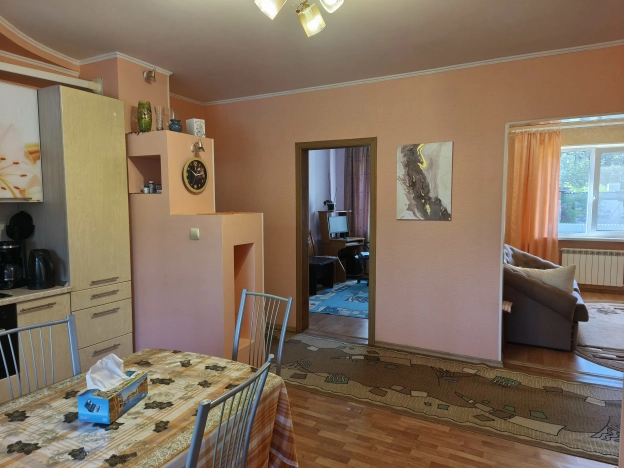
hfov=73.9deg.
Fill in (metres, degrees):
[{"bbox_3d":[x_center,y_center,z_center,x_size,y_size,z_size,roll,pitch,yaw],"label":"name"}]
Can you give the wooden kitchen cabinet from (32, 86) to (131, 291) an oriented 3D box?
[{"bbox_3d":[-1.820,-0.318,3.182,0.590,1.396,0.486,3,6,29],"label":"wooden kitchen cabinet"}]

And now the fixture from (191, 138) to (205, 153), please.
[{"bbox_3d":[-0.872,-0.675,3.183,0.105,0.105,0.065,3,6,29],"label":"fixture"}]

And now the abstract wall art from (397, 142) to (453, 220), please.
[{"bbox_3d":[1.038,-0.472,3.826,0.508,0.694,0.025,3,6,29],"label":"abstract wall art"}]

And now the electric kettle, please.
[{"bbox_3d":[-1.892,0.249,2.876,0.155,0.250,0.190,3,6,29],"label":"electric kettle"}]

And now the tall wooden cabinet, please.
[{"bbox_3d":[-1.820,0.096,3.218,0.590,2.227,0.486,3,6,29],"label":"tall wooden cabinet"}]

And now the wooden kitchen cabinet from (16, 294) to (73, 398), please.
[{"bbox_3d":[-2.011,0.810,2.916,0.570,0.795,0.332,3,6,29],"label":"wooden kitchen cabinet"}]

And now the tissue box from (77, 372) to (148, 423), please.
[{"bbox_3d":[-0.684,0.563,1.444,0.115,0.084,0.210,1,5,11],"label":"tissue box"}]

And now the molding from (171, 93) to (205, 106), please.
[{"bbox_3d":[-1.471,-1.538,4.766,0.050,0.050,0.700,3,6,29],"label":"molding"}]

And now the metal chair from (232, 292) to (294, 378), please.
[{"bbox_3d":[-0.397,0.833,2.369,0.400,0.900,0.480,3,6,34],"label":"metal chair"}]

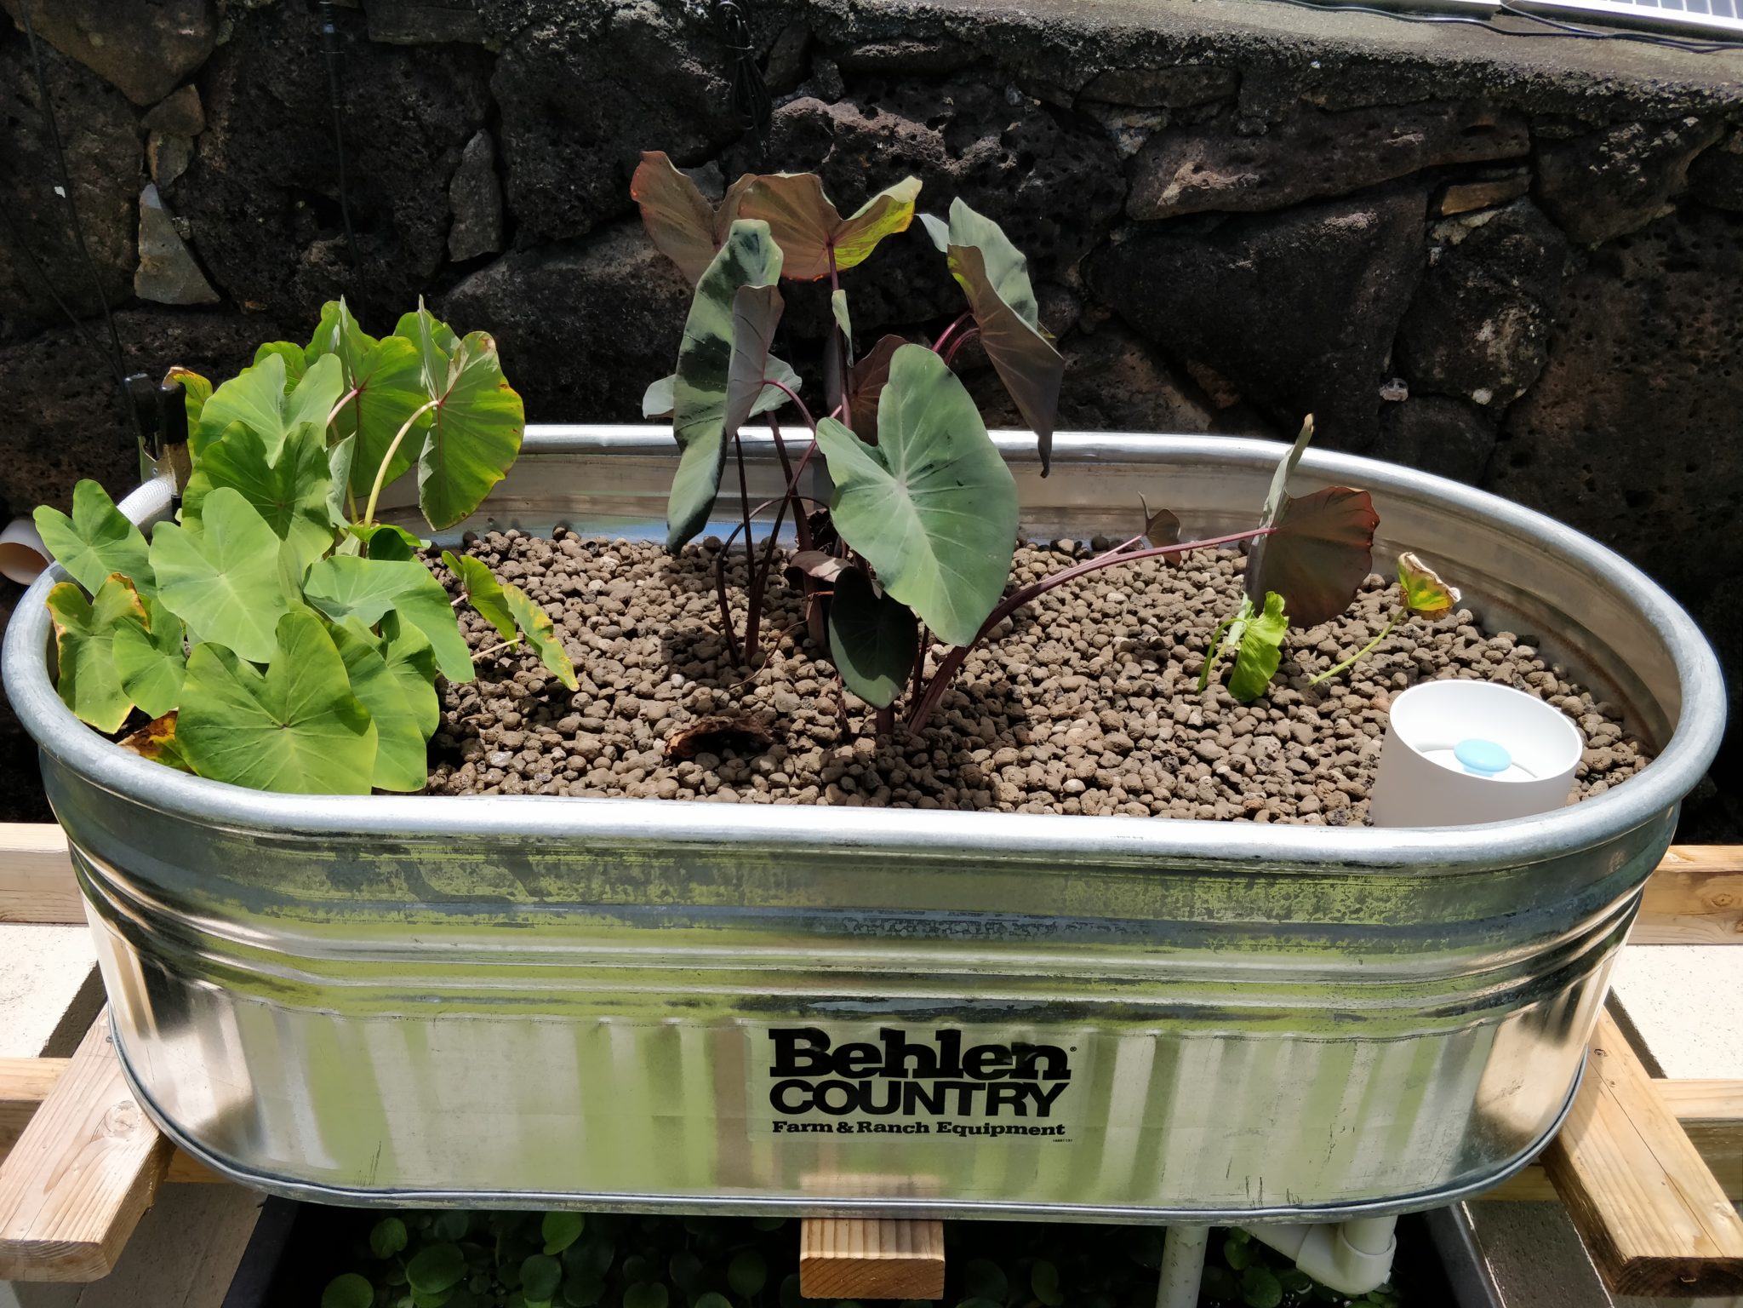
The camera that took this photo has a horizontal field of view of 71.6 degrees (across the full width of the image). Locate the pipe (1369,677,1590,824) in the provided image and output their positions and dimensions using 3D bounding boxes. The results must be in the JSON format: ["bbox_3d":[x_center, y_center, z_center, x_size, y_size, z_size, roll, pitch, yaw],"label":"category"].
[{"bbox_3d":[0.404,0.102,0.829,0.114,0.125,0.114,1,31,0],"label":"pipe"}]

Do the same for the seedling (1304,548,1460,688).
[{"bbox_3d":[0.405,-0.029,0.972,0.125,0.095,0.085,1,31,0],"label":"seedling"}]

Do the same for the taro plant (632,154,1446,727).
[{"bbox_3d":[0.117,-0.147,0.882,0.545,0.385,0.290,1,31,0],"label":"taro plant"}]

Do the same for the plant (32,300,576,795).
[{"bbox_3d":[-0.437,-0.086,0.885,0.440,0.275,0.390,1,31,0],"label":"plant"}]

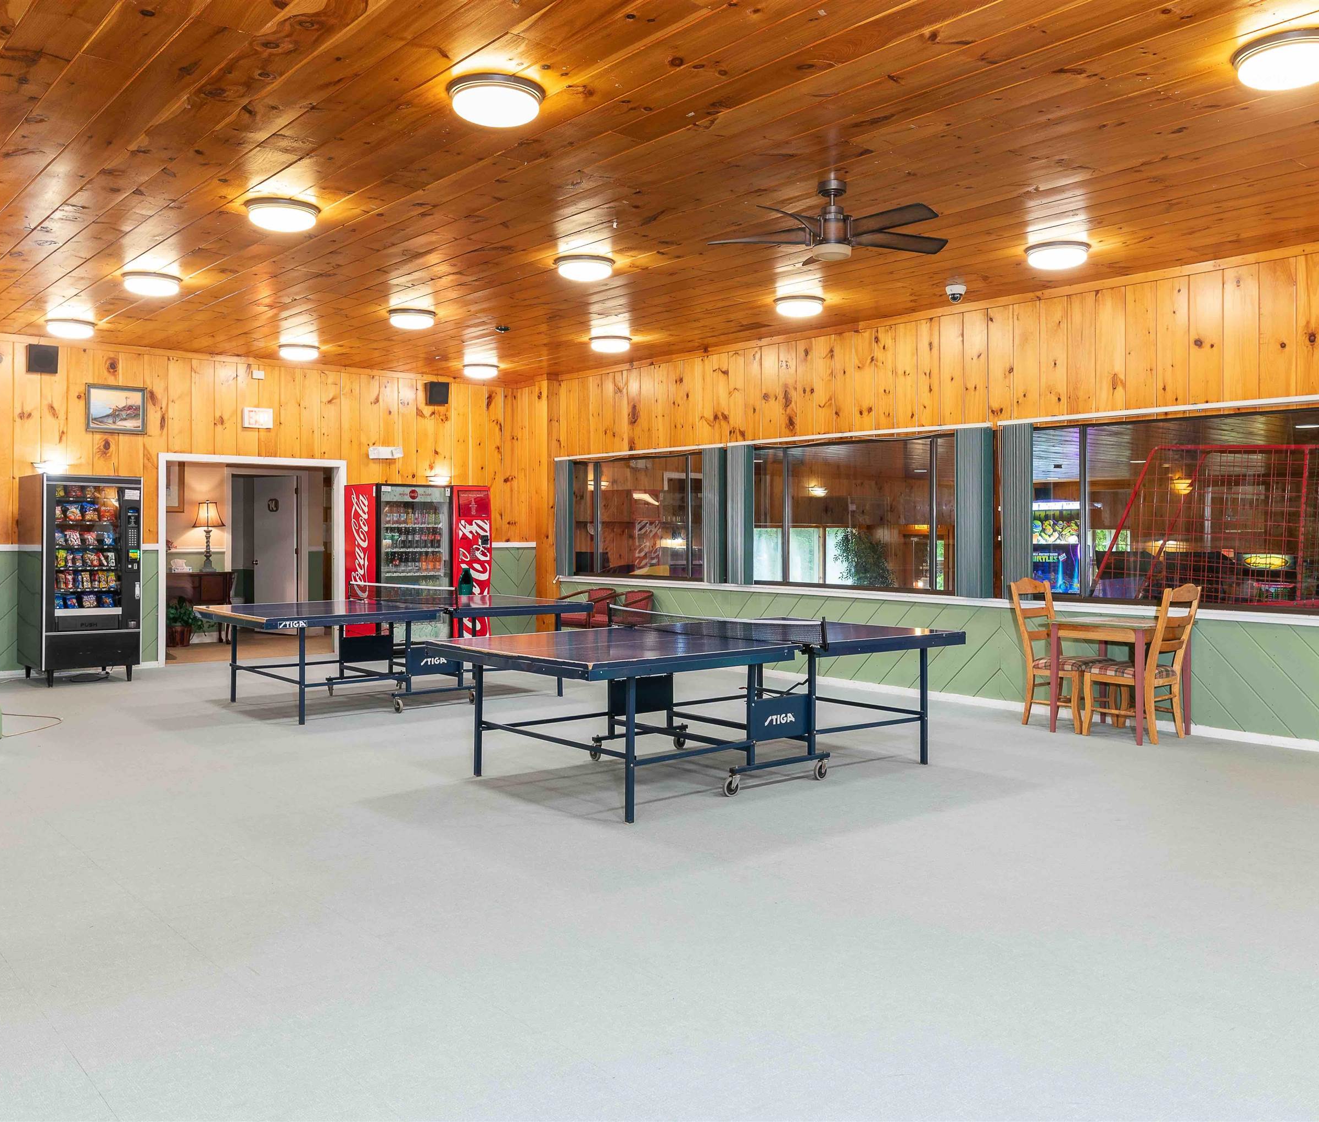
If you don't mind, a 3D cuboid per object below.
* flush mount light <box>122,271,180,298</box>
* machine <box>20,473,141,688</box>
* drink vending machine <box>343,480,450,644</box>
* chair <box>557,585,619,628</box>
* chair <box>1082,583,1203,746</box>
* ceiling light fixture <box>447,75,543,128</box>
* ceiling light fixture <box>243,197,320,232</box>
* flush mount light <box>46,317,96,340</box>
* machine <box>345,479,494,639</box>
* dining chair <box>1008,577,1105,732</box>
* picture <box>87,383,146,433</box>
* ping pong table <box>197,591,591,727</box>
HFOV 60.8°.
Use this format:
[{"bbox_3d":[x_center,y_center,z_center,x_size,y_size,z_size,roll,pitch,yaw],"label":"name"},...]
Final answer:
[{"bbox_3d":[-3.595,-1.961,7.976,0.400,0.094,0.400,-1,2,-41],"label":"flush mount light"},{"bbox_3d":[-5.255,0.161,10.235,0.810,1.840,0.930,-1,2,-40],"label":"machine"},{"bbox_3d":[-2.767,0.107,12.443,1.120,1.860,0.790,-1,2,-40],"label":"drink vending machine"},{"bbox_3d":[-0.825,0.668,12.641,0.550,0.740,0.580,-1,2,-40],"label":"chair"},{"bbox_3d":[3.200,0.662,7.450,0.480,1.020,0.580,-1,2,-40],"label":"chair"},{"bbox_3d":[-0.669,-1.884,4.640,0.400,0.090,0.400,0,1,0],"label":"ceiling light fixture"},{"bbox_3d":[-2.103,-1.927,6.288,0.400,0.090,0.400,0,1,0],"label":"ceiling light fixture"},{"bbox_3d":[-5.094,-2.010,9.730,0.400,0.094,0.400,-1,2,-41],"label":"flush mount light"},{"bbox_3d":[-2.640,0.108,12.373,1.360,1.835,0.820,-1,2,-41],"label":"machine"},{"bbox_3d":[2.841,0.642,7.902,0.470,1.030,0.590,-1,2,-41],"label":"dining chair"},{"bbox_3d":[-5.223,-1.460,10.825,0.537,0.456,0.030,-1,2,-41],"label":"picture"},{"bbox_3d":[-2.089,0.679,9.051,2.740,0.880,1.680,-1,2,-40],"label":"ping pong table"}]

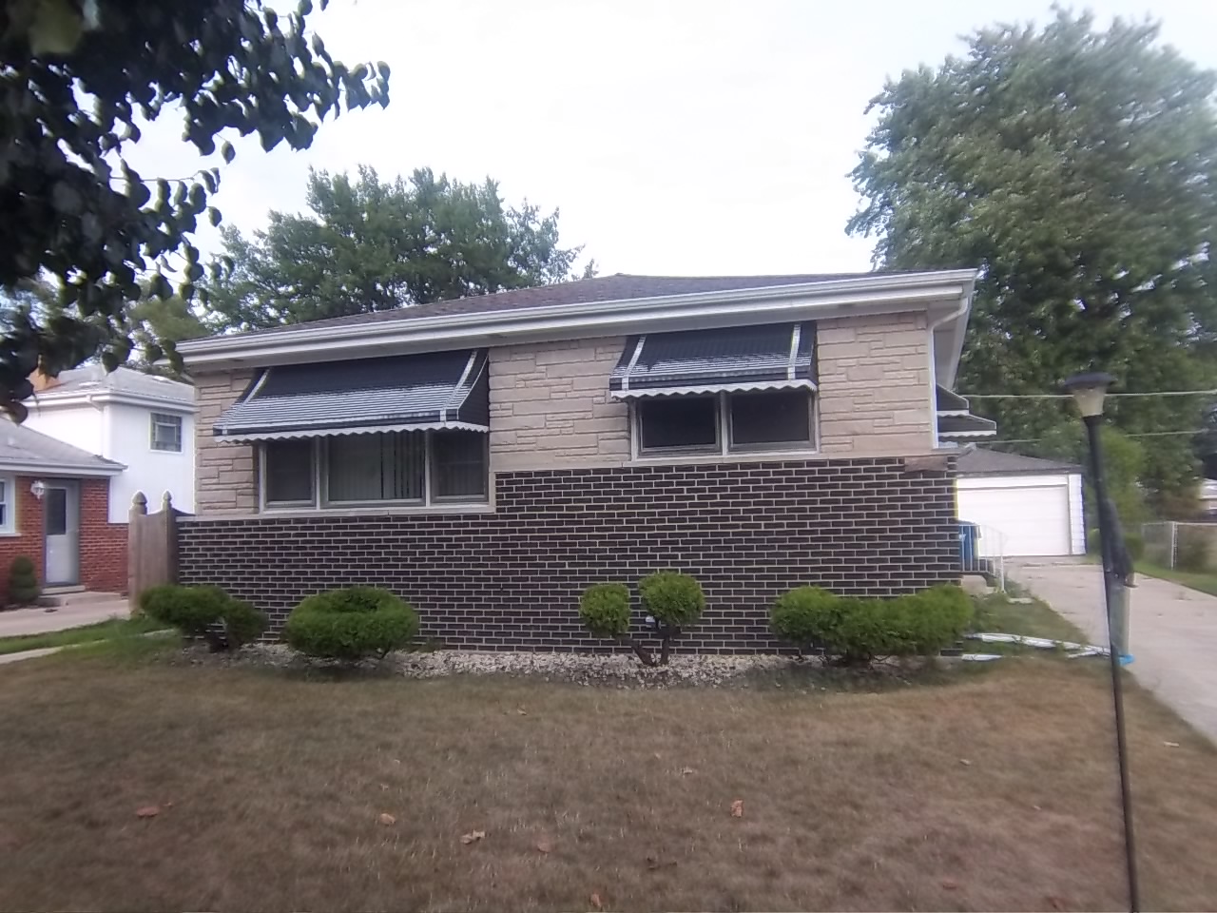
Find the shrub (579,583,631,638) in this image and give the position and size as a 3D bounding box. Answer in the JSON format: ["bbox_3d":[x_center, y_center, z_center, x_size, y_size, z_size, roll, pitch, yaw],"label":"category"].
[{"bbox_3d":[-0.030,1.403,9.001,0.487,0.498,0.487,-1,-3,0],"label":"shrub"}]

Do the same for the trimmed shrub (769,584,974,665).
[{"bbox_3d":[2.168,1.397,8.214,1.656,0.653,0.860,-3,-4,18],"label":"trimmed shrub"}]

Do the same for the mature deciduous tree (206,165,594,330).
[{"bbox_3d":[-6.504,-2.776,30.846,11.971,12.736,11.014,-3,-4,18],"label":"mature deciduous tree"}]

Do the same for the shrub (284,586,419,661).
[{"bbox_3d":[-2.495,1.617,9.568,1.329,0.703,1.100,-3,-4,18],"label":"shrub"}]

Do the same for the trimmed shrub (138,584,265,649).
[{"bbox_3d":[-4.239,1.665,10.249,1.392,0.660,0.940,-3,-4,18],"label":"trimmed shrub"}]

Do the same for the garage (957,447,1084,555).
[{"bbox_3d":[12.577,1.430,33.851,6.200,3.700,6.400,-3,-4,18],"label":"garage"}]

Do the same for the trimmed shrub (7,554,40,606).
[{"bbox_3d":[-10.358,2.192,17.399,0.491,0.868,0.491,-3,-4,18],"label":"trimmed shrub"}]

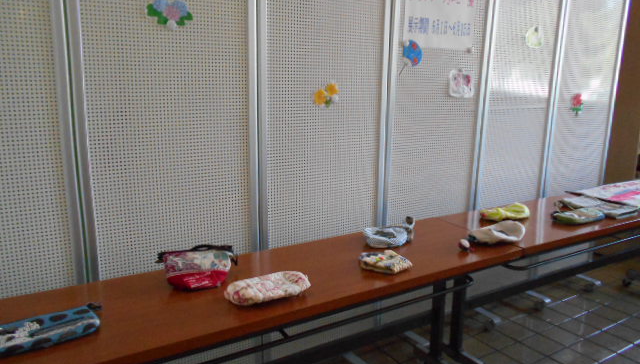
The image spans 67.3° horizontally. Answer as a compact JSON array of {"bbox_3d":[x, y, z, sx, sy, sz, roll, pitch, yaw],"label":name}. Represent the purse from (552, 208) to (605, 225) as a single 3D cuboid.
[{"bbox_3d":[1.171,0.149,2.168,0.200,0.033,0.115,-3,12,-18],"label":"purse"}]

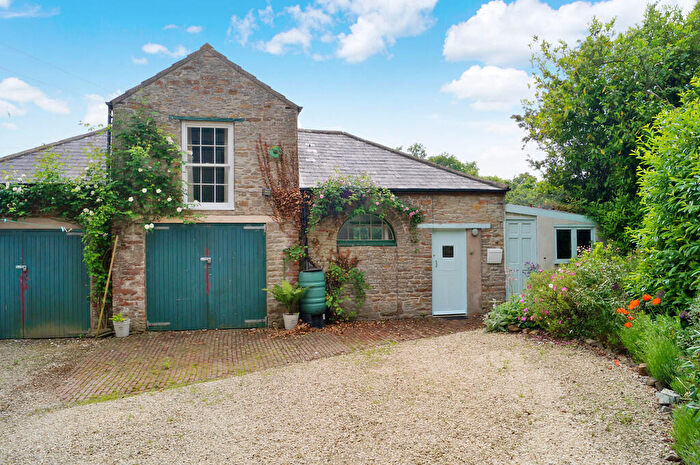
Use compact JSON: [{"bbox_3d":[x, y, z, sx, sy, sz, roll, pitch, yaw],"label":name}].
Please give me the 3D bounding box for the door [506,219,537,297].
[{"bbox_3d":[4.180,0.690,12.800,0.790,2.020,0.070,0,-1,-10],"label":"door"}]

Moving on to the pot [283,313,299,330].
[{"bbox_3d":[-1.228,1.863,10.950,0.330,0.320,0.330,0,-1,-10],"label":"pot"}]

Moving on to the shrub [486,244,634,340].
[{"bbox_3d":[4.020,1.070,10.200,2.400,1.620,1.800,0,-1,-10],"label":"shrub"}]

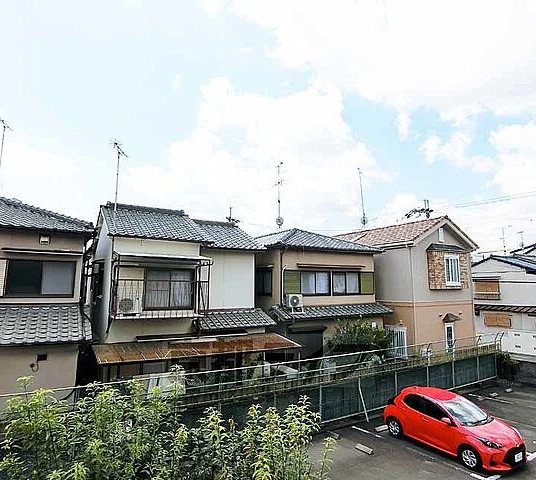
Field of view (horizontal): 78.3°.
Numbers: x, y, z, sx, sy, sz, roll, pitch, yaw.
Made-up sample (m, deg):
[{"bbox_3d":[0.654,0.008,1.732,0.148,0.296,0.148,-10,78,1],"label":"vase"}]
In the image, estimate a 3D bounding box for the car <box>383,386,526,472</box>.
[{"bbox_3d":[5.587,5.662,10.278,1.700,1.500,3.940,5,-9,-30],"label":"car"}]

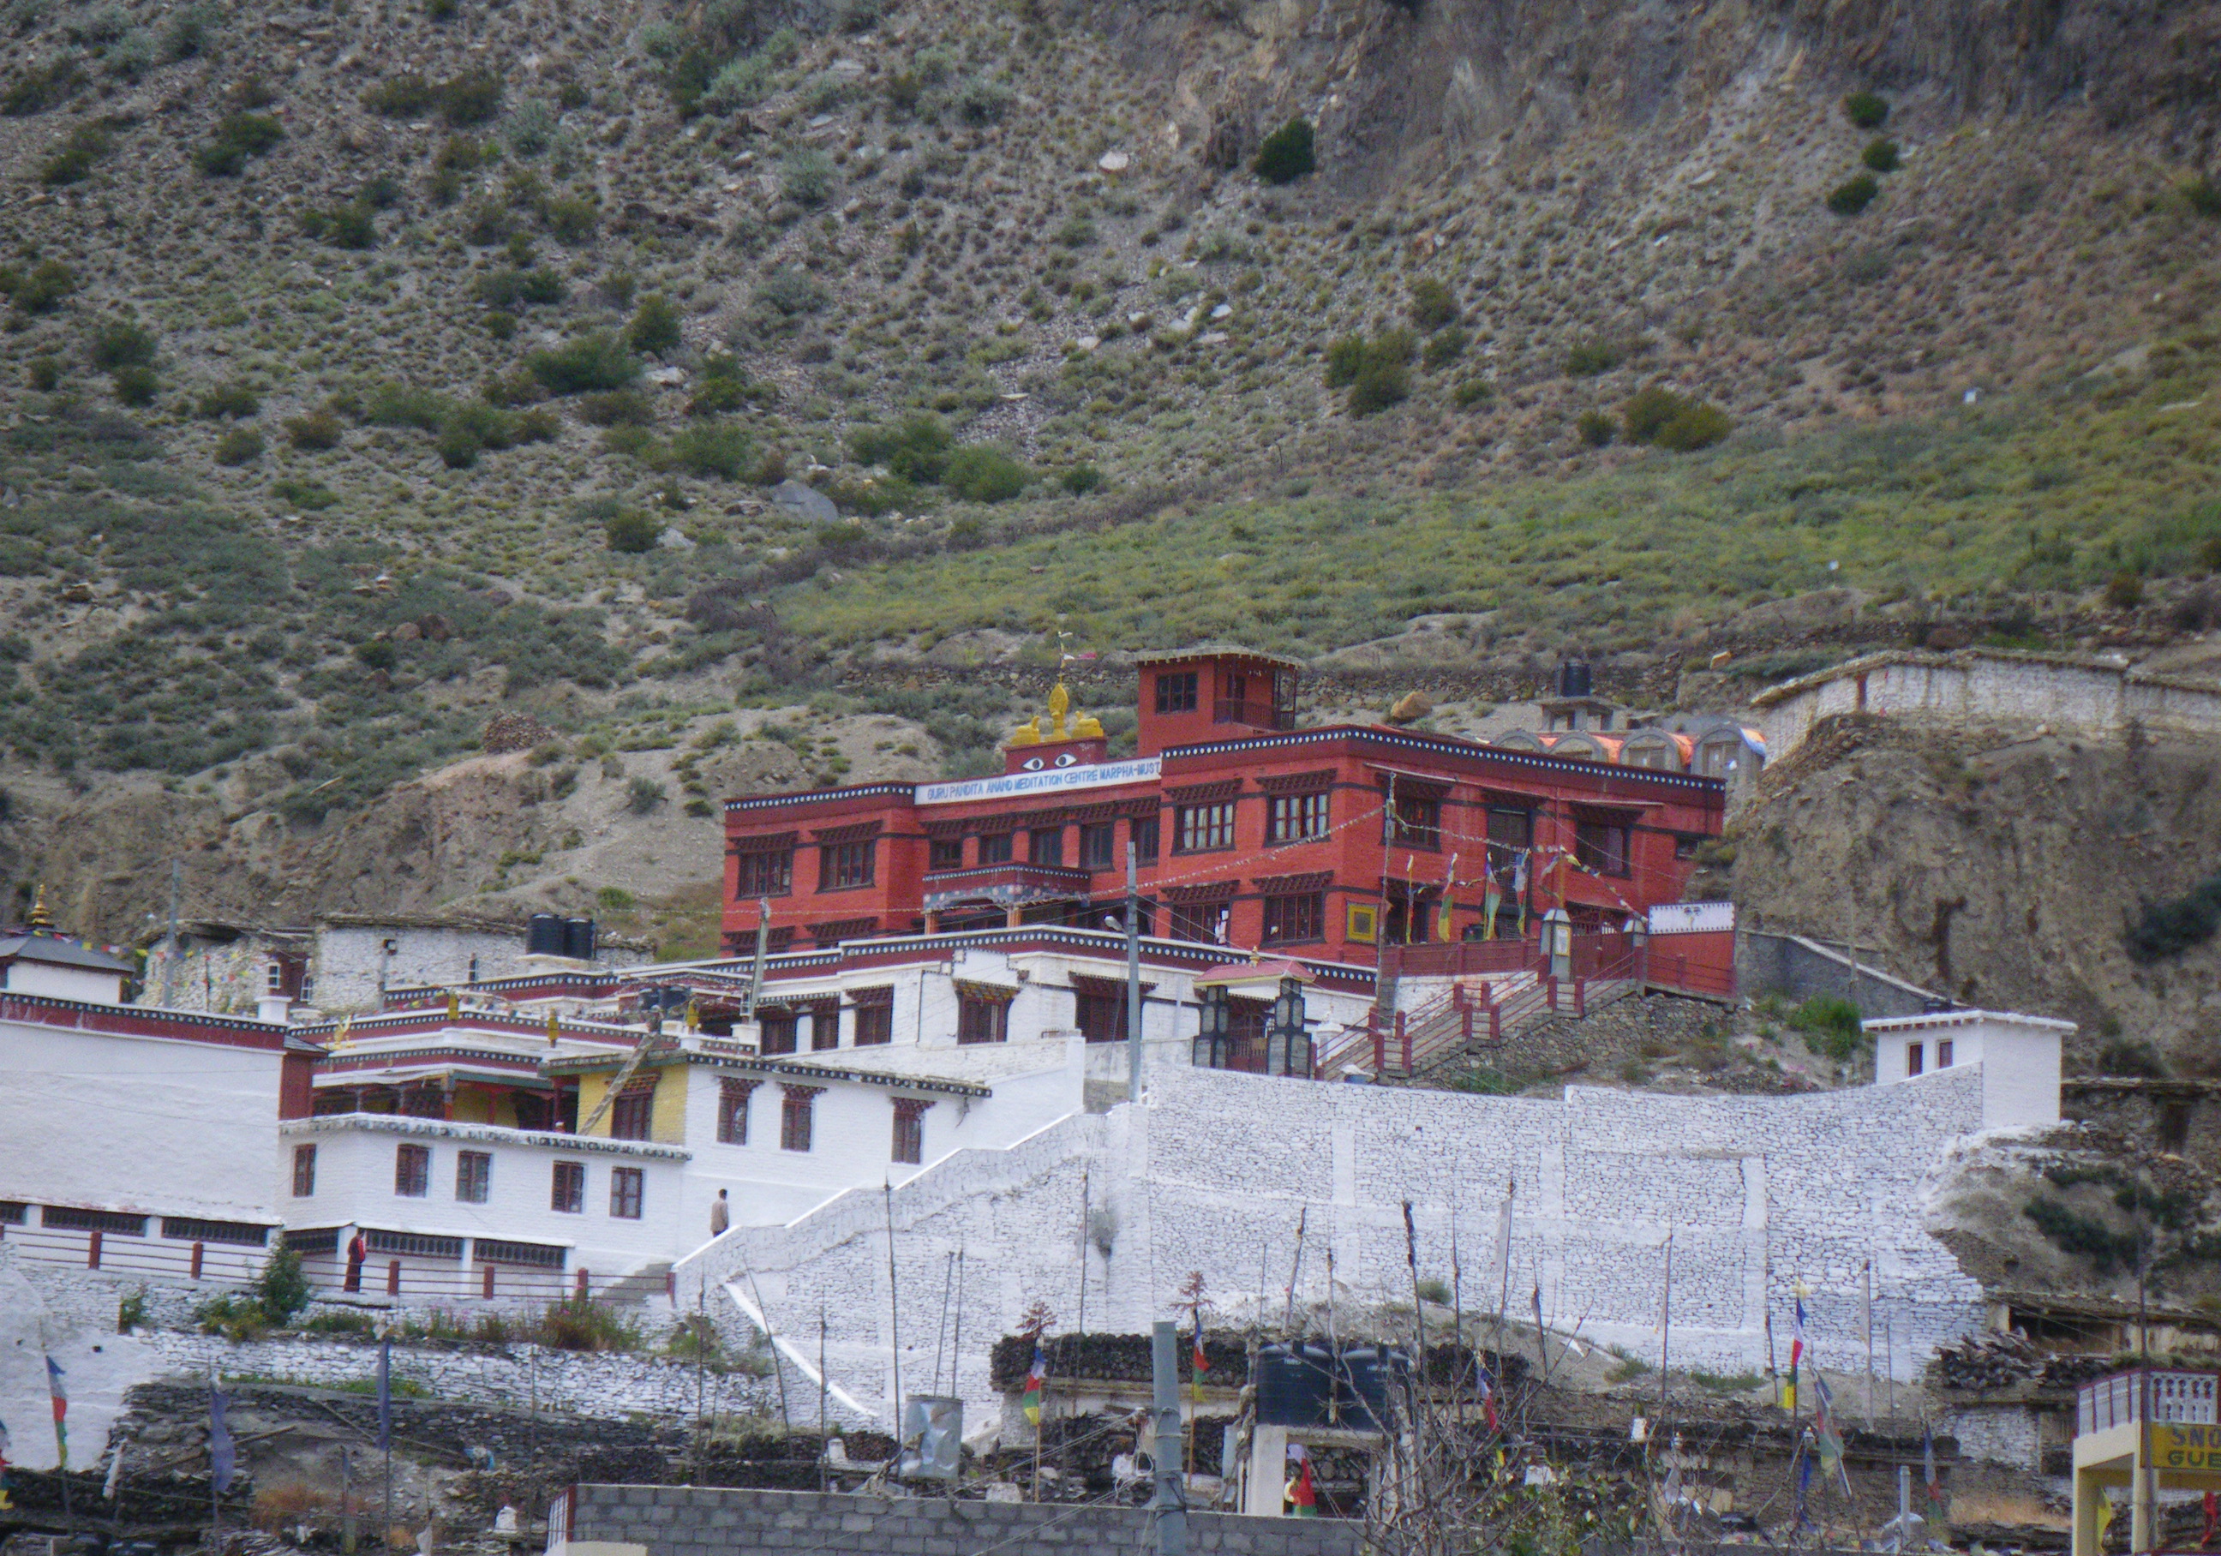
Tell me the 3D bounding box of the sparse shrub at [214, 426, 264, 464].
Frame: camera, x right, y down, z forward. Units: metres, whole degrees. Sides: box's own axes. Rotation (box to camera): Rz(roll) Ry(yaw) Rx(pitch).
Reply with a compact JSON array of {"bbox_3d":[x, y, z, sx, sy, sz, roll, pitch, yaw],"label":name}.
[{"bbox_3d":[-32.970,-12.577,340.000,1.867,1.329,1.619,1,-7,0],"label":"sparse shrub"}]

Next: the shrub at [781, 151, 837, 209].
[{"bbox_3d":[-12.503,-24.827,372.000,2.183,2.248,1.893,1,-7,0],"label":"shrub"}]

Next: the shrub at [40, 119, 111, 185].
[{"bbox_3d":[-43.058,-26.044,374.000,2.903,2.526,2.518,1,-7,0],"label":"shrub"}]

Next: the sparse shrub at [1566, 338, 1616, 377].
[{"bbox_3d":[18.801,-16.455,352.000,2.040,1.410,1.836,2,-7,0],"label":"sparse shrub"}]

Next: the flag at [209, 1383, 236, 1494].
[{"bbox_3d":[-15.033,11.172,152.000,0.418,1.842,0.150,2,-8,-5],"label":"flag"}]

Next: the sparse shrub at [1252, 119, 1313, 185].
[{"bbox_3d":[7.880,-28.631,410.000,2.766,2.769,2.424,2,-8,1],"label":"sparse shrub"}]

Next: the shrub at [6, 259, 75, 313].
[{"bbox_3d":[-43.264,-19.844,363.000,2.789,2.000,2.444,3,-8,-7],"label":"shrub"}]

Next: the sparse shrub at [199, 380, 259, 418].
[{"bbox_3d":[-33.855,-14.562,345.000,2.333,1.290,2.099,2,-7,0],"label":"sparse shrub"}]

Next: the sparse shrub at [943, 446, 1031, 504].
[{"bbox_3d":[-5.041,-12.374,365.000,3.420,2.076,2.997,2,-8,-1],"label":"sparse shrub"}]

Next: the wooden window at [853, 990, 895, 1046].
[{"bbox_3d":[-7.014,7.117,266.000,0.220,1.562,1.500,8,-10,-43],"label":"wooden window"}]

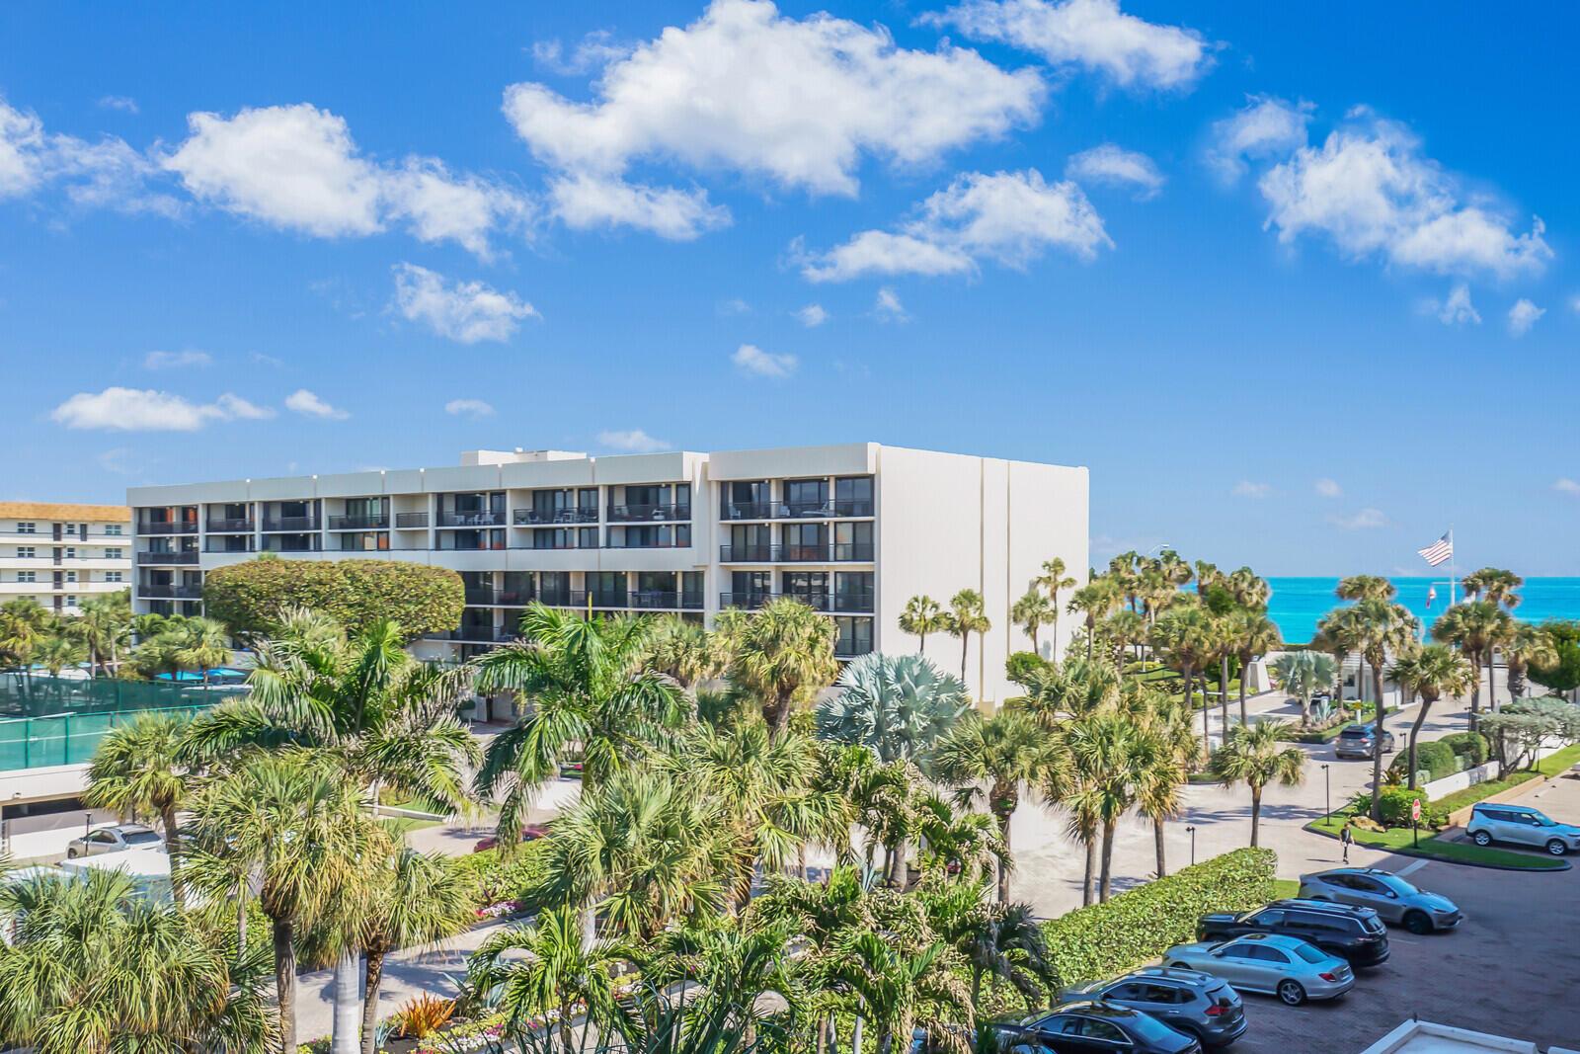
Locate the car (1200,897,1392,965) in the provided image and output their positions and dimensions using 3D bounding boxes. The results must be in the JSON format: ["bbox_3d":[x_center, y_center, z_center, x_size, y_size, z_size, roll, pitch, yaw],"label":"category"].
[{"bbox_3d":[14.080,11.350,43.167,5.150,1.800,1.980,-1,-2,38],"label":"car"}]

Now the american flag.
[{"bbox_3d":[49.598,1.753,118.002,3.000,2.500,0.450,1,-2,-18],"label":"american flag"}]

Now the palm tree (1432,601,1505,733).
[{"bbox_3d":[40.662,8.522,91.780,4.290,8.270,4.290,0,-2,0],"label":"palm tree"}]

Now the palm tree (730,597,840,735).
[{"bbox_3d":[-0.195,7.460,53.794,3.860,10.030,3.860,0,-2,0],"label":"palm tree"}]

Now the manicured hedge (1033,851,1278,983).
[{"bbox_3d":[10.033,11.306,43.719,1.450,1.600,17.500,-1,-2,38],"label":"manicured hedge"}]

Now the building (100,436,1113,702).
[{"bbox_3d":[-19.113,5.387,126.335,80.500,18.900,28.300,-1,-2,37],"label":"building"}]

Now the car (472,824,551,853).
[{"bbox_3d":[-9.650,11.966,57.655,1.840,1.470,4.700,-1,-2,40],"label":"car"}]

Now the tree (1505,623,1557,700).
[{"bbox_3d":[50.033,9.836,103.745,3.590,6.580,3.590,0,-2,0],"label":"tree"}]

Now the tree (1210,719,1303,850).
[{"bbox_3d":[17.300,9.971,56.717,3.500,5.400,3.500,0,-2,0],"label":"tree"}]

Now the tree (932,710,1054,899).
[{"bbox_3d":[6.441,8.996,47.744,3.860,6.580,3.860,0,-2,0],"label":"tree"}]

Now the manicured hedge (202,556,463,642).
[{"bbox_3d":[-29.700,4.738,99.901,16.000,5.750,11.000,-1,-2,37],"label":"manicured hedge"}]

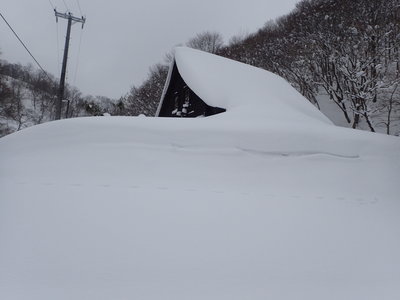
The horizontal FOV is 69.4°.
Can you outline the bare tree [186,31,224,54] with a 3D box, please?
[{"bbox_3d":[0.400,-10.400,38.000,5.200,9.500,5.000,5,0,0],"label":"bare tree"}]

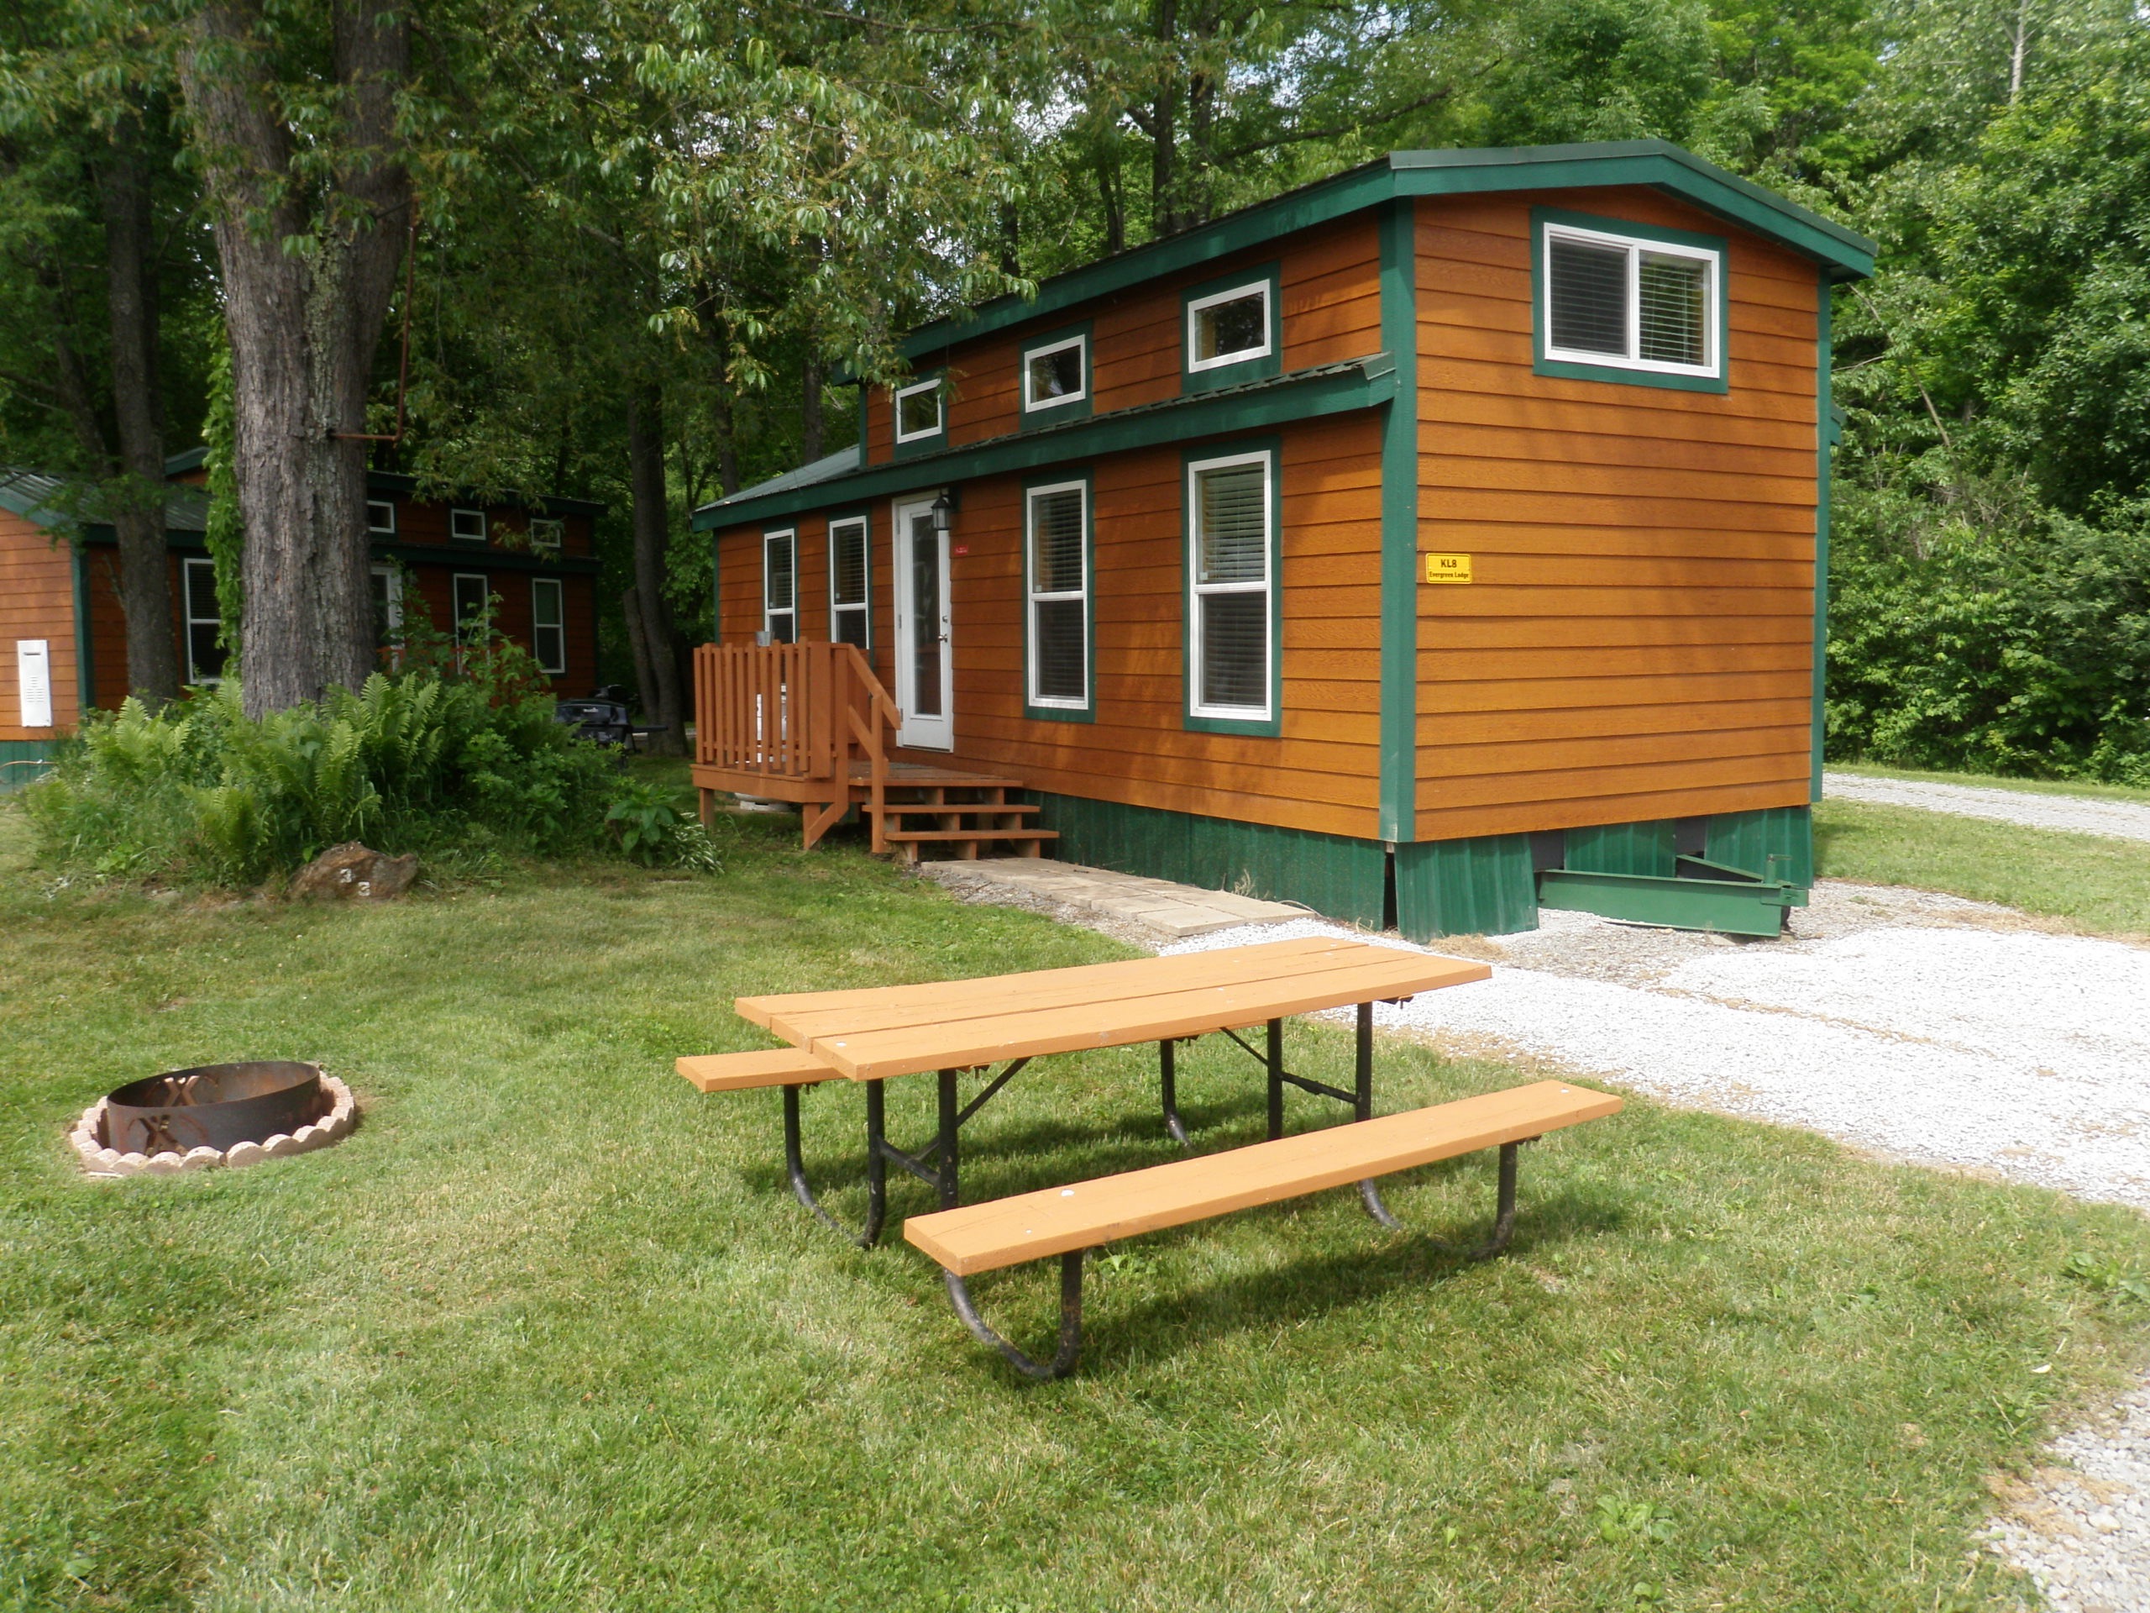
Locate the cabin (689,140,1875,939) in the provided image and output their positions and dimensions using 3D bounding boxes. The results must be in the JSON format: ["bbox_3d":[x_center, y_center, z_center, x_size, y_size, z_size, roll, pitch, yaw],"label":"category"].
[{"bbox_3d":[0.481,-1.913,14.482,4.300,4.460,10.600,-4,6,-32],"label":"cabin"}]

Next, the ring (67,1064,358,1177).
[{"bbox_3d":[-3.013,1.049,6.102,0.951,0.190,0.951,-1,5,0],"label":"ring"}]

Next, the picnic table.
[{"bbox_3d":[0.141,0.821,4.619,1.890,0.710,1.693,-4,8,-31],"label":"picnic table"}]

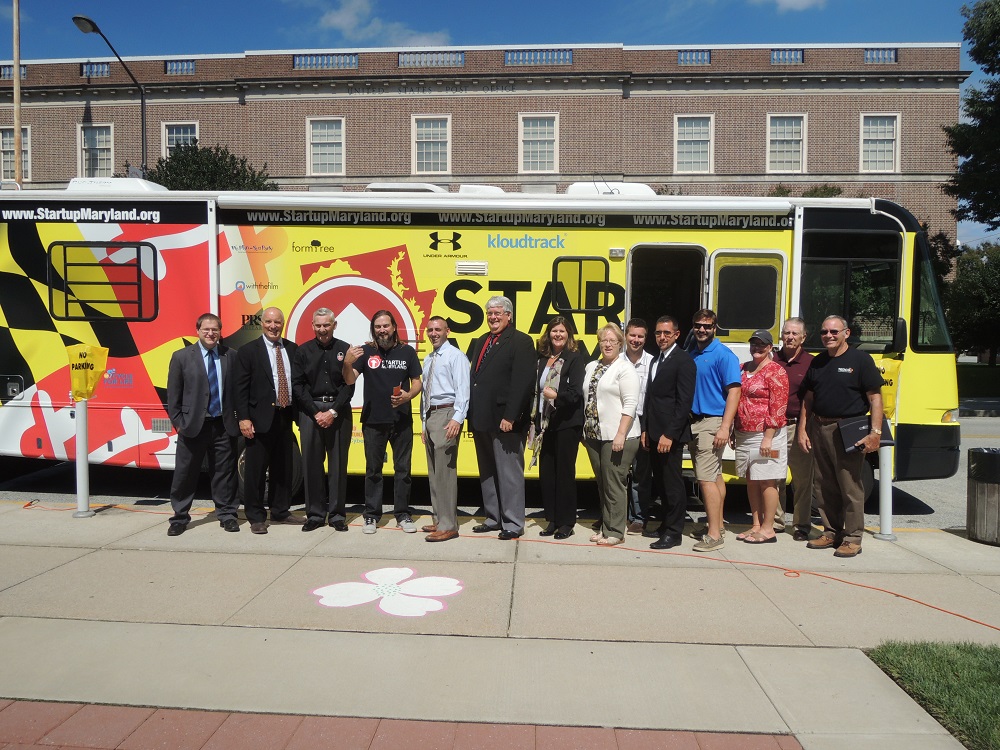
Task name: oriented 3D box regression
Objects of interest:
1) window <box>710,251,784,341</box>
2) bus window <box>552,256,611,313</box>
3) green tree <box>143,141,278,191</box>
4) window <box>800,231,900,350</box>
[{"bbox_3d":[2.455,-0.774,6.876,0.703,0.862,0.080,1,1,3],"label":"window"},{"bbox_3d":[0.823,-0.914,6.999,0.583,0.564,0.080,1,1,3],"label":"bus window"},{"bbox_3d":[-10.500,-3.600,25.000,5.600,9.200,5.400,1,1,3],"label":"green tree"},{"bbox_3d":[3.478,-0.833,6.879,0.971,1.199,0.080,1,1,3],"label":"window"}]

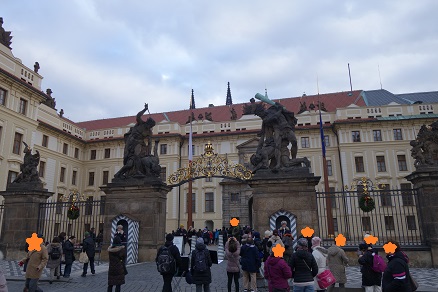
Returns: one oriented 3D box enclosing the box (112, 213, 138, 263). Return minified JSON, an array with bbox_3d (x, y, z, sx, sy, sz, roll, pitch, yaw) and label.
[{"bbox_3d":[-5.165,5.057,18.574,1.220,2.600,0.800,-4,-14,12],"label":"box"}]

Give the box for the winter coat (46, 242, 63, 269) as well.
[{"bbox_3d":[-6.369,4.249,13.242,0.520,0.980,0.400,4,-14,-19],"label":"winter coat"}]

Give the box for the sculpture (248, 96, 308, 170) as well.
[{"bbox_3d":[3.347,-0.651,19.287,3.050,4.150,1.700,-4,-14,12],"label":"sculpture"}]

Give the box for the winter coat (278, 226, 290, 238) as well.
[{"bbox_3d":[3.159,4.429,16.690,0.560,0.850,0.360,-4,-14,12],"label":"winter coat"}]

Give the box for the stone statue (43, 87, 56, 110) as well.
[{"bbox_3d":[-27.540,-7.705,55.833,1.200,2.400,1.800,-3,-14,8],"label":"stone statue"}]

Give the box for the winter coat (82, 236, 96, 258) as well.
[{"bbox_3d":[-5.257,4.152,13.936,0.520,0.860,0.380,7,-15,-29],"label":"winter coat"}]

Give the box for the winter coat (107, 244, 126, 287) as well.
[{"bbox_3d":[-2.699,3.131,9.114,0.500,1.050,0.380,2,-14,-12],"label":"winter coat"}]

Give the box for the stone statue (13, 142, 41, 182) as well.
[{"bbox_3d":[-12.755,1.102,22.601,1.500,2.517,1.200,-4,-14,12],"label":"stone statue"}]

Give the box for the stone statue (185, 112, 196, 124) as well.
[{"bbox_3d":[-5.106,-4.926,61.069,1.878,1.913,1.100,-4,-14,13],"label":"stone statue"}]

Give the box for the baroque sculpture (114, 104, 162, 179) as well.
[{"bbox_3d":[-4.946,-0.260,21.114,2.700,4.250,1.700,-4,-14,12],"label":"baroque sculpture"}]

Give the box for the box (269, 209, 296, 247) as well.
[{"bbox_3d":[3.182,4.500,16.773,1.220,2.600,0.800,-4,-14,12],"label":"box"}]

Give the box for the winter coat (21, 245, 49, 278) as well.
[{"bbox_3d":[-5.646,3.428,10.378,0.580,0.980,0.600,9,-17,-37],"label":"winter coat"}]

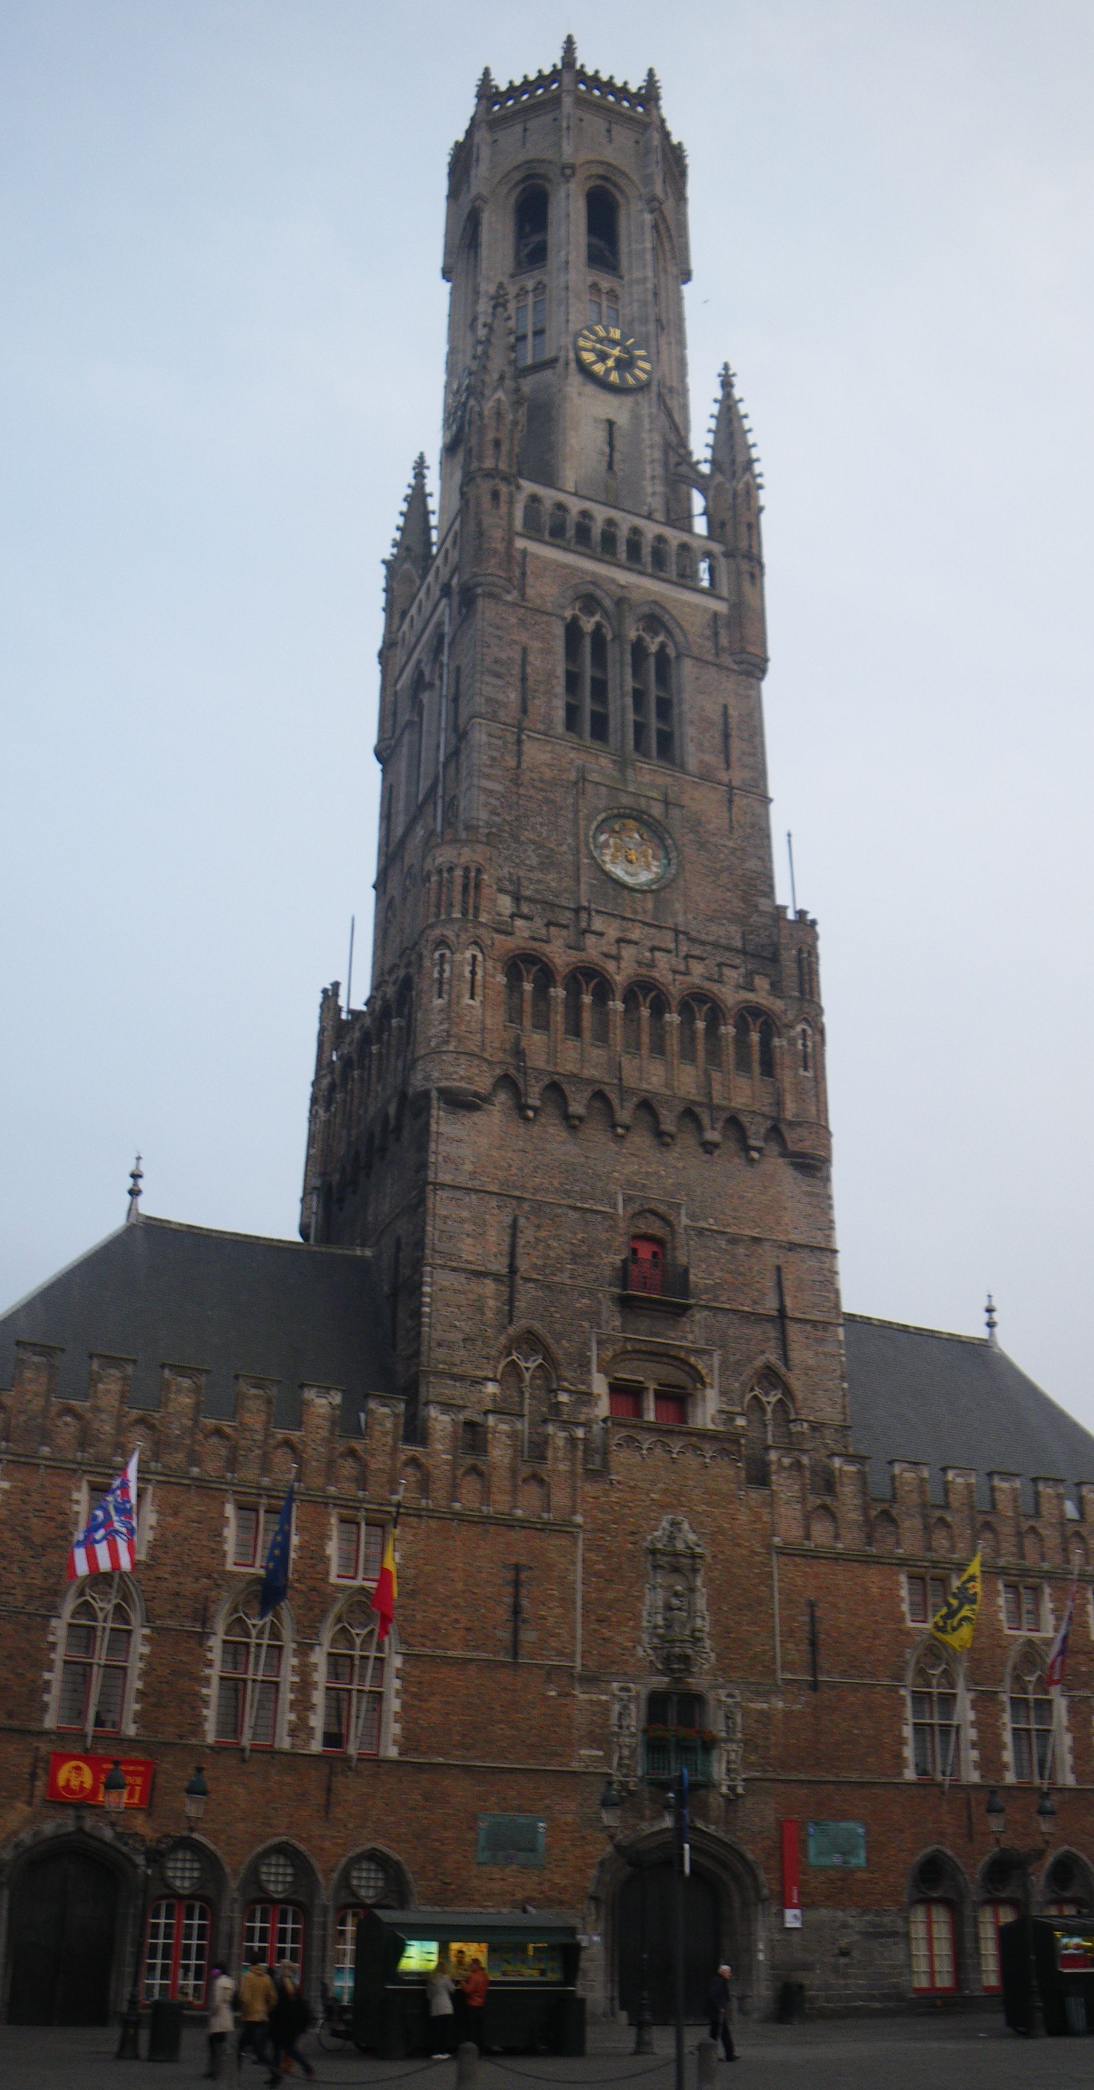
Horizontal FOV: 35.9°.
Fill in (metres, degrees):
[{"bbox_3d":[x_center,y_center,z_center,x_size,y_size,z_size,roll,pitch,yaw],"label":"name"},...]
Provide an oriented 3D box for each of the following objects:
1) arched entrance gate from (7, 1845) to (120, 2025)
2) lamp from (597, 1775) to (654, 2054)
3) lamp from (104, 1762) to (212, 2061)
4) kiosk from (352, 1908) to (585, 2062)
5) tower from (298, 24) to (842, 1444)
[{"bbox_3d":[-10.559,19.489,37.081,2.250,3.750,0.500,12,-30,-19],"label":"arched entrance gate"},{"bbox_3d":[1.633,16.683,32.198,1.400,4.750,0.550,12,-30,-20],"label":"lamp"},{"bbox_3d":[-6.414,14.018,27.473,1.650,4.400,0.450,12,-30,-19],"label":"lamp"},{"bbox_3d":[-1.486,17.466,31.489,4.000,2.400,2.200,12,-30,-20],"label":"kiosk"},{"bbox_3d":[0.398,-12.423,66.521,14.400,81.000,14.200,12,-30,-20],"label":"tower"}]

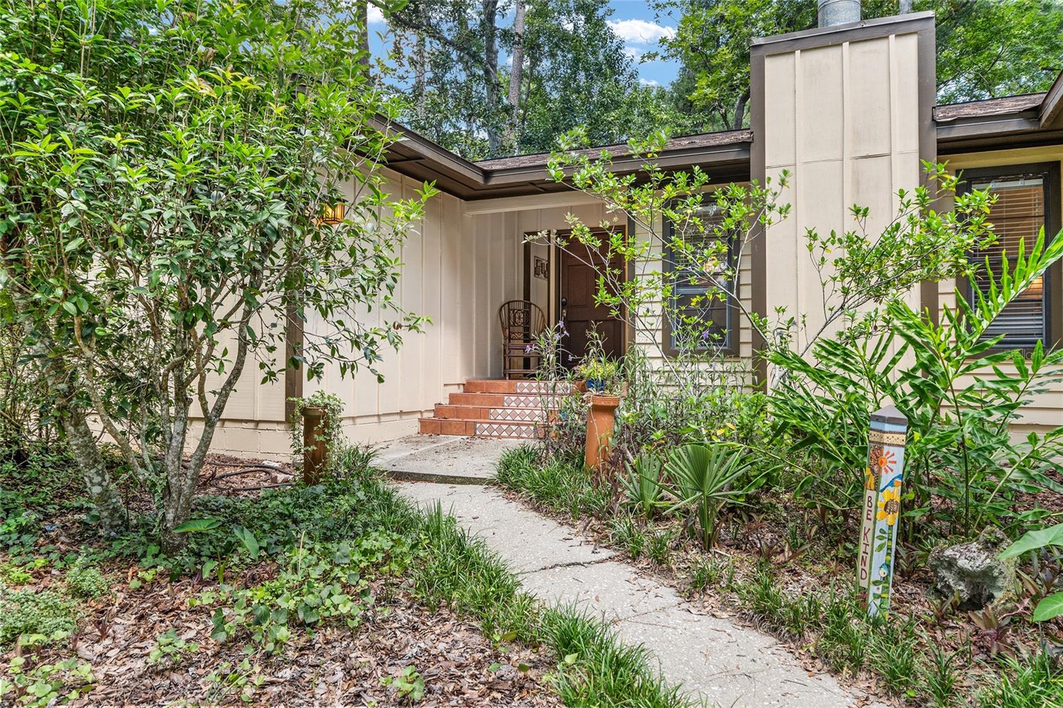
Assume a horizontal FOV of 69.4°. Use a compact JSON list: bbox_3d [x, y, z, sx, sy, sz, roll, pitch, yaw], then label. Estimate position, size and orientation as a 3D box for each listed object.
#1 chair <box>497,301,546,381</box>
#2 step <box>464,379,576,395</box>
[{"bbox_3d":[-0.105,-0.173,9.850,0.580,1.030,0.580,0,-1,-10],"label":"chair"},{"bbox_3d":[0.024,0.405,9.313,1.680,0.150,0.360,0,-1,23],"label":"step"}]

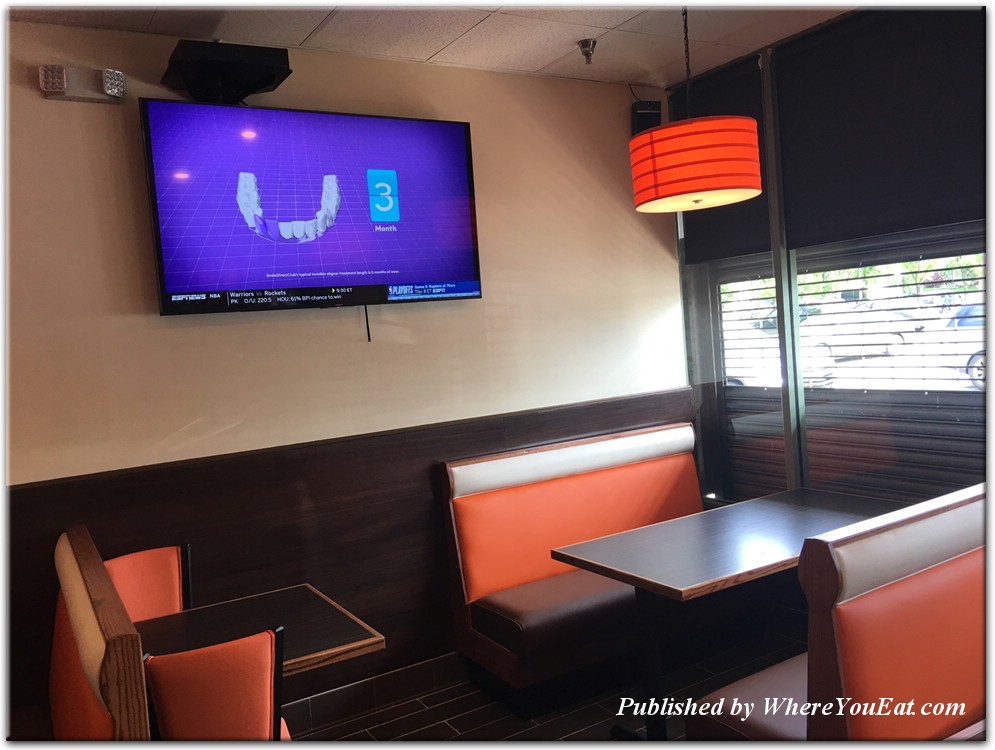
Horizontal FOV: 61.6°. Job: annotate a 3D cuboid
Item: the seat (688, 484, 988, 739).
[{"bbox_3d":[1.484,0.841,2.404,1.570,1.048,1.159,-7,3,-31],"label":"seat"}]

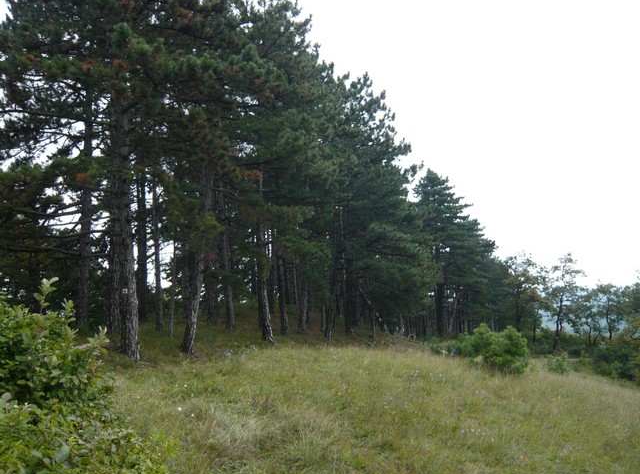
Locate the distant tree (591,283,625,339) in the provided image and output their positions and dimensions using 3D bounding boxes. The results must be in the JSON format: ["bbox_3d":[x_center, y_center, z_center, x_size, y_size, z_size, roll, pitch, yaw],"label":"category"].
[{"bbox_3d":[20.729,5.342,37.198,2.299,3.986,2.069,0,-6,0],"label":"distant tree"}]

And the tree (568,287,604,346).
[{"bbox_3d":[17.082,5.085,33.183,2.307,3.680,2.077,0,-6,0],"label":"tree"}]

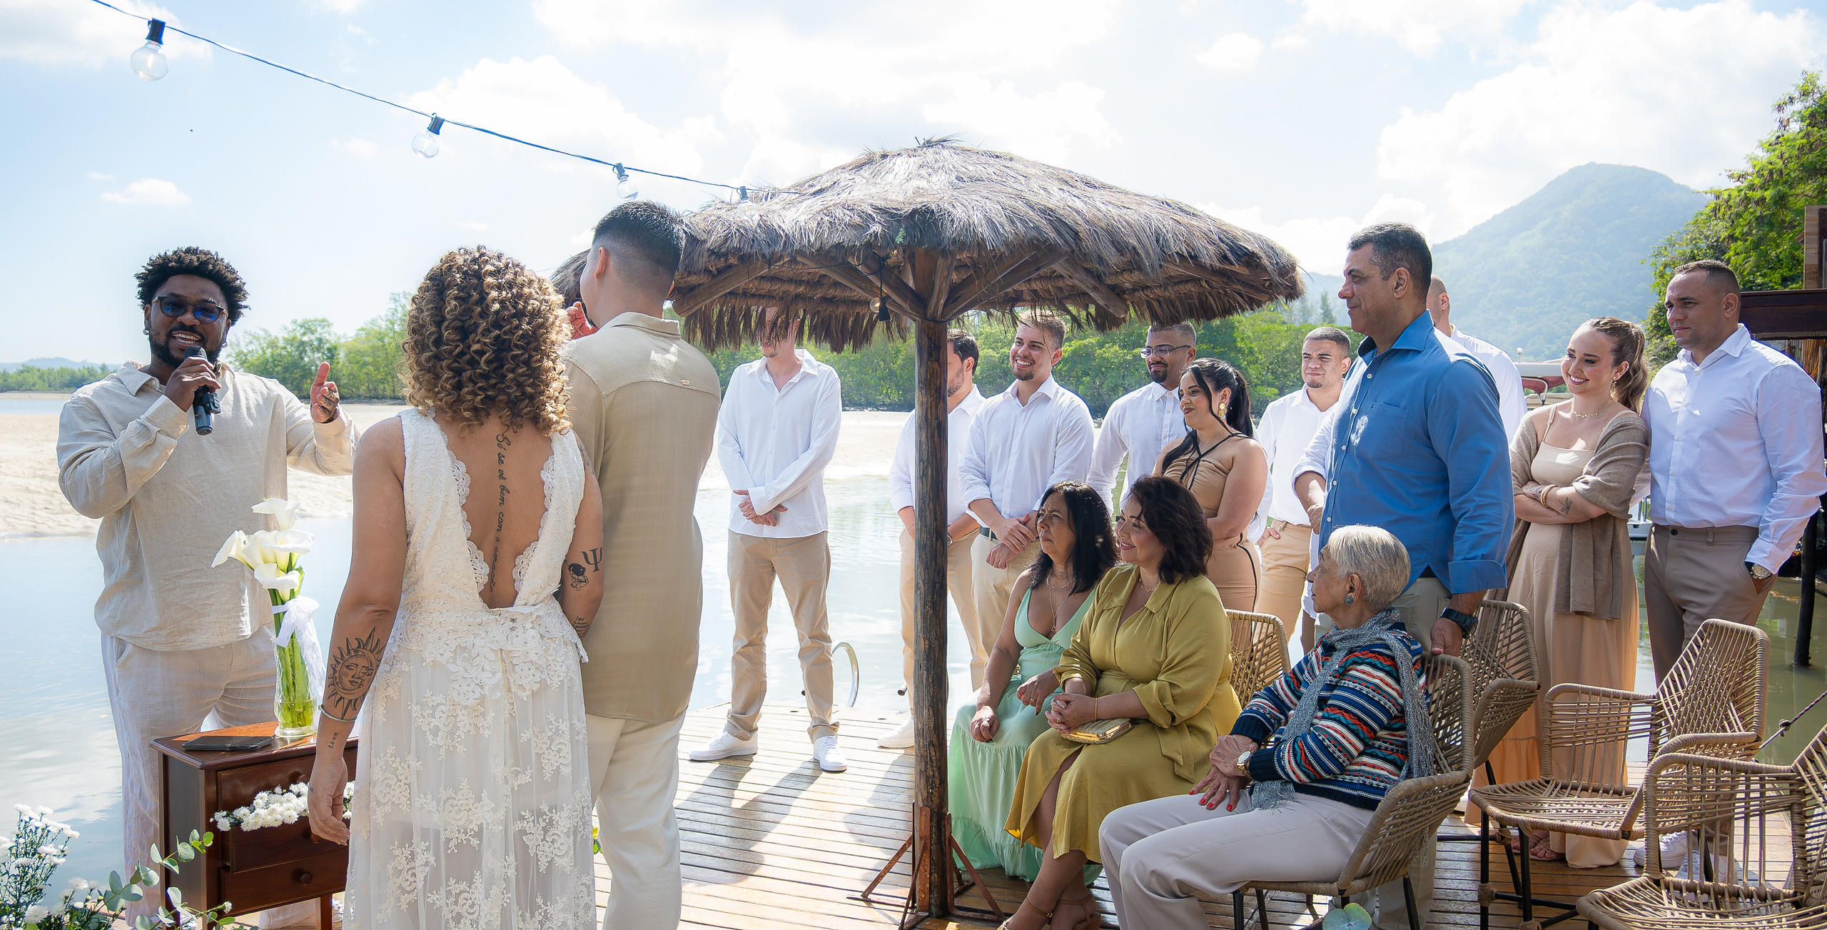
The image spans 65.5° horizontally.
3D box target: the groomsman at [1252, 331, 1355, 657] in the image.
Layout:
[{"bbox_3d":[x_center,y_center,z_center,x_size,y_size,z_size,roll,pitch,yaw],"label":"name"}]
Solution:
[{"bbox_3d":[1.570,0.287,5.446,0.520,1.670,0.340,2,4,29],"label":"groomsman"}]

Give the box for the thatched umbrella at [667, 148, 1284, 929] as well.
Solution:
[{"bbox_3d":[0.040,0.176,3.807,1.960,2.070,1.960,0,3,0],"label":"thatched umbrella"}]

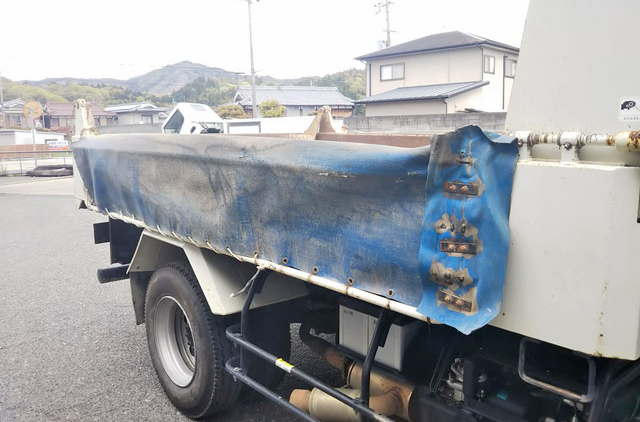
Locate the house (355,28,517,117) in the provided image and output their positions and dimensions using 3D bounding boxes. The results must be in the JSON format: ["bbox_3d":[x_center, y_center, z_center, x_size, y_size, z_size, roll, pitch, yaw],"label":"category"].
[{"bbox_3d":[6.450,-6.930,32.562,8.500,7.200,10.600,5,10,39],"label":"house"}]

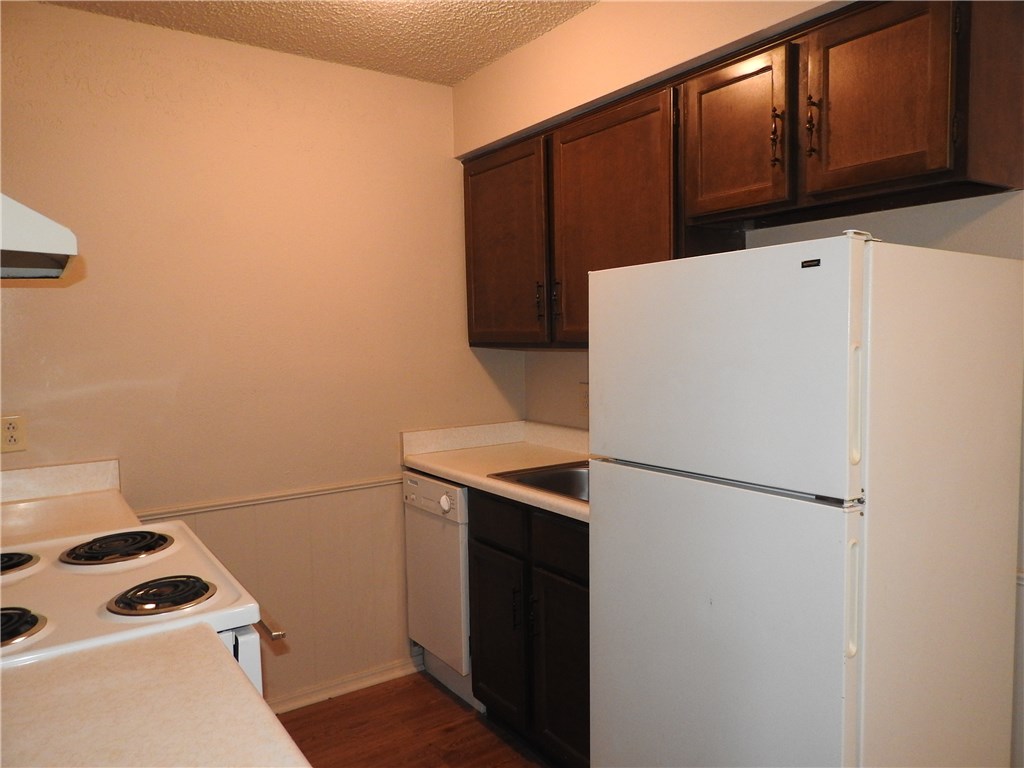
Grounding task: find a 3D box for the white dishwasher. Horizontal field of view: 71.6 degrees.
[{"bbox_3d":[-0.069,0.775,2.915,0.582,0.855,0.447,-3,5,-35],"label":"white dishwasher"}]

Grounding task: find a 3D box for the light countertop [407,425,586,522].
[{"bbox_3d":[0.161,0.281,2.570,0.613,0.137,1.231,-3,5,-35],"label":"light countertop"}]

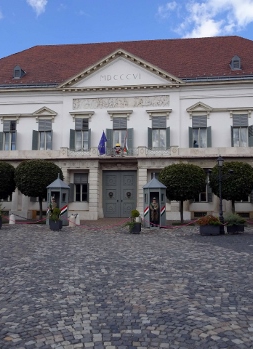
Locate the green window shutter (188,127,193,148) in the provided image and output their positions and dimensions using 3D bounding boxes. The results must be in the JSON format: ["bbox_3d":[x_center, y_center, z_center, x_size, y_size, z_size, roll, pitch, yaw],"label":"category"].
[{"bbox_3d":[5.379,-2.903,27.105,0.570,2.212,0.060,4,-6,-41],"label":"green window shutter"}]

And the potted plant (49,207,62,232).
[{"bbox_3d":[-4.137,2.555,18.961,0.700,1.420,0.680,0,-5,7],"label":"potted plant"}]

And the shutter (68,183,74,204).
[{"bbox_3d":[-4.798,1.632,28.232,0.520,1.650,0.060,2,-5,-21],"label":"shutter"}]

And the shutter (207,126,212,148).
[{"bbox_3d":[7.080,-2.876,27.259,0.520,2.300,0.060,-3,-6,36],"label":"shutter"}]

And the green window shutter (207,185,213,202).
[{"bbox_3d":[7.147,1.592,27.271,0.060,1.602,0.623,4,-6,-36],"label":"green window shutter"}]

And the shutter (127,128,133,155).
[{"bbox_3d":[0.326,-2.740,27.704,0.560,2.408,0.060,-2,-5,28],"label":"shutter"}]

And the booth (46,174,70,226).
[{"bbox_3d":[-4.610,1.697,21.834,1.600,3.543,1.420,0,-5,4],"label":"booth"}]

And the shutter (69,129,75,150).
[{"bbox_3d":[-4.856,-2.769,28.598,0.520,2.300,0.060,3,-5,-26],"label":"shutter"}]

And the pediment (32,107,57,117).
[{"bbox_3d":[-7.257,-5.619,29.160,2.307,0.926,0.400,0,-5,6],"label":"pediment"}]

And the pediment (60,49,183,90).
[{"bbox_3d":[-0.476,-9.128,28.563,10.972,3.561,0.950,0,-5,6],"label":"pediment"}]

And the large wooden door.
[{"bbox_3d":[-0.559,1.727,28.188,2.980,4.119,0.150,0,-5,6],"label":"large wooden door"}]

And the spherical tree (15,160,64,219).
[{"bbox_3d":[-6.876,1.226,25.487,3.850,4.700,3.850,0,-5,6],"label":"spherical tree"}]

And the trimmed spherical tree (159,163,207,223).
[{"bbox_3d":[4.457,1.471,25.627,3.726,4.786,3.726,0,-5,7],"label":"trimmed spherical tree"}]

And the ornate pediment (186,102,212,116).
[{"bbox_3d":[6.242,-5.552,27.616,2.208,1.128,0.400,0,-5,6],"label":"ornate pediment"}]

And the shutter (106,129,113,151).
[{"bbox_3d":[-1.419,-2.768,27.901,0.570,2.355,0.060,1,-5,-12],"label":"shutter"}]

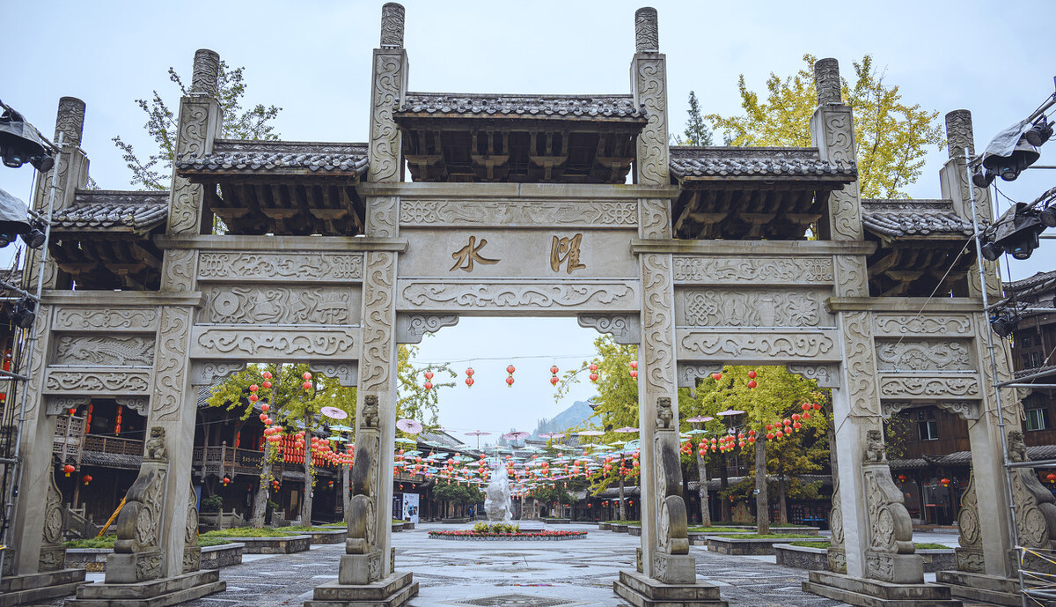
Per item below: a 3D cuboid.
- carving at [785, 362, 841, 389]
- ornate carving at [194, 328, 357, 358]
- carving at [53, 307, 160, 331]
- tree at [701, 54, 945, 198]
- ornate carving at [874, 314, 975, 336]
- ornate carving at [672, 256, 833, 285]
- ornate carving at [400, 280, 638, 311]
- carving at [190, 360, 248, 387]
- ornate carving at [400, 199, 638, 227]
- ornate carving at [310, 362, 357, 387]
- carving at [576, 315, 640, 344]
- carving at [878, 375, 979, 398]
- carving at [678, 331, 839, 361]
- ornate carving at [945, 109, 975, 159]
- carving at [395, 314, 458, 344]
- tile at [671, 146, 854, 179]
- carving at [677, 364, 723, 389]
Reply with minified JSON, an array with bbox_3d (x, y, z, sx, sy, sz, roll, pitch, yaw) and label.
[{"bbox_3d":[4.597,1.172,13.750,0.814,0.400,0.133,0,-13,-1],"label":"carving"},{"bbox_3d":[-4.019,0.634,13.612,2.631,0.513,0.160,0,-14,-1],"label":"ornate carving"},{"bbox_3d":[-6.728,0.253,13.571,1.515,0.335,0.130,0,-14,-1],"label":"carving"},{"bbox_3d":[9.056,-0.510,24.532,7.300,14.450,7.200,0,-14,-1],"label":"tree"},{"bbox_3d":[6.431,0.376,13.903,1.648,0.352,0.160,0,-14,-1],"label":"ornate carving"},{"bbox_3d":[3.691,-0.535,13.990,2.588,0.424,0.130,0,-14,-1],"label":"ornate carving"},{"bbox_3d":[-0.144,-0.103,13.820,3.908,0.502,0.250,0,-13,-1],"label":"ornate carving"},{"bbox_3d":[-4.894,1.103,13.533,0.831,0.408,0.133,0,-13,-1],"label":"carving"},{"bbox_3d":[-0.148,-1.506,14.139,3.920,0.411,0.130,0,-14,-1],"label":"ornate carving"},{"bbox_3d":[-3.105,1.159,13.678,0.757,0.398,0.160,0,-14,-1],"label":"ornate carving"},{"bbox_3d":[1.318,0.419,13.848,1.017,0.494,0.133,0,-13,-1],"label":"carving"},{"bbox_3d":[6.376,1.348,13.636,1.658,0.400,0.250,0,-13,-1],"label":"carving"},{"bbox_3d":[3.713,0.691,13.766,2.637,0.505,0.160,0,-14,-1],"label":"carving"},{"bbox_3d":[7.483,-2.820,14.750,0.398,0.954,0.398,0,-13,-1],"label":"ornate carving"},{"bbox_3d":[-1.623,0.407,13.779,0.998,0.515,0.133,0,-13,-1],"label":"carving"},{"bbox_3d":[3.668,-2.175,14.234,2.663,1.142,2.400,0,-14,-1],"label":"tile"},{"bbox_3d":[2.775,1.183,13.800,0.742,0.401,0.160,0,-14,-1],"label":"carving"}]

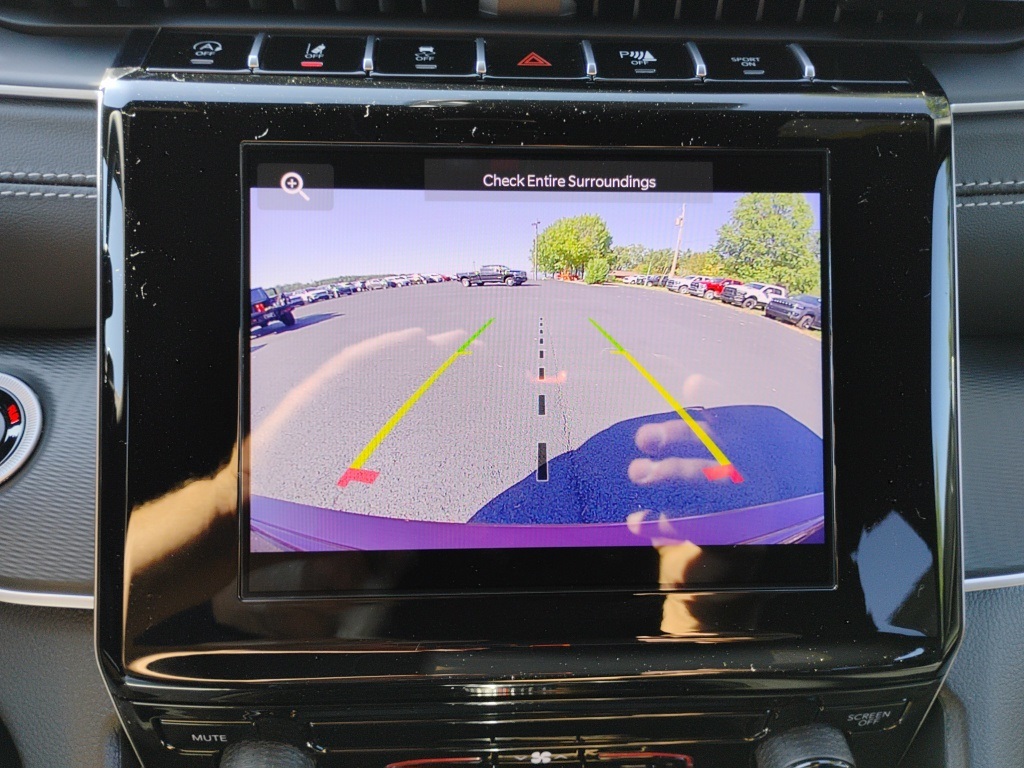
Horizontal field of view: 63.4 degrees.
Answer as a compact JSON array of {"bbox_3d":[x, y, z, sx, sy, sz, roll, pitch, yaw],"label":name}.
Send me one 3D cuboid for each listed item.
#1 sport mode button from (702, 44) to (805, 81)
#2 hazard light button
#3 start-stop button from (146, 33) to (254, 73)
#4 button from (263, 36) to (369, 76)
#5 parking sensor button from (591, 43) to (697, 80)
[{"bbox_3d":[0.077,-0.101,0.272,0.034,0.010,0.021,0,51,-4],"label":"sport mode button"},{"bbox_3d":[0.007,-0.100,0.267,0.034,0.010,0.021,0,51,-4],"label":"hazard light button"},{"bbox_3d":[-0.096,-0.100,0.260,0.033,0.010,0.021,0,51,-4],"label":"start-stop button"},{"bbox_3d":[-0.062,-0.100,0.262,0.034,0.010,0.021,0,51,-4],"label":"button"},{"bbox_3d":[0.042,-0.101,0.269,0.034,0.010,0.021,0,51,-4],"label":"parking sensor button"}]

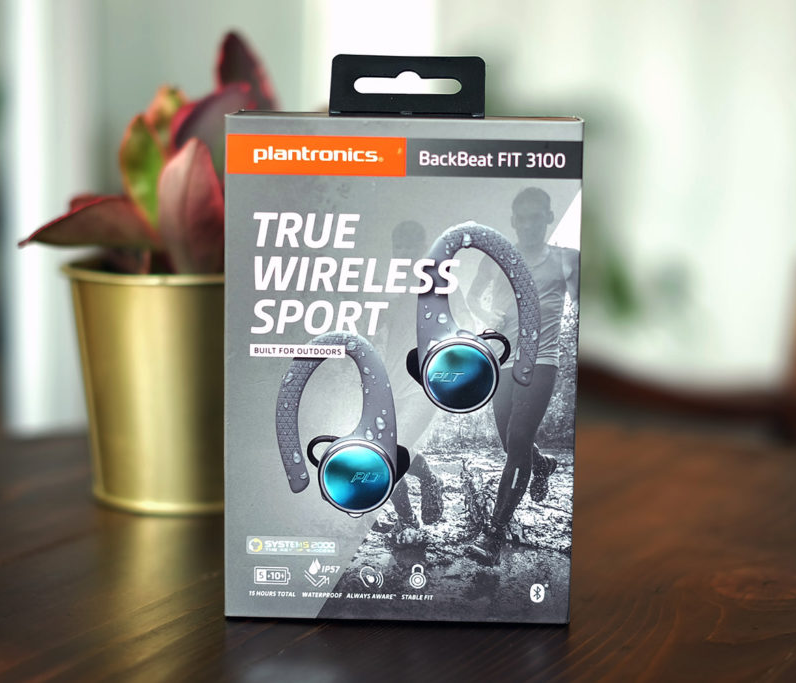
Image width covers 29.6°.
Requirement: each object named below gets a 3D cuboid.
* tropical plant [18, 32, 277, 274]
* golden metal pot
[{"bbox_3d":[-0.092,-0.076,0.606,0.121,0.098,0.113,1,9,0],"label":"tropical plant"},{"bbox_3d":[-0.086,0.015,0.620,0.096,0.095,0.096,1,9,0],"label":"golden metal pot"}]

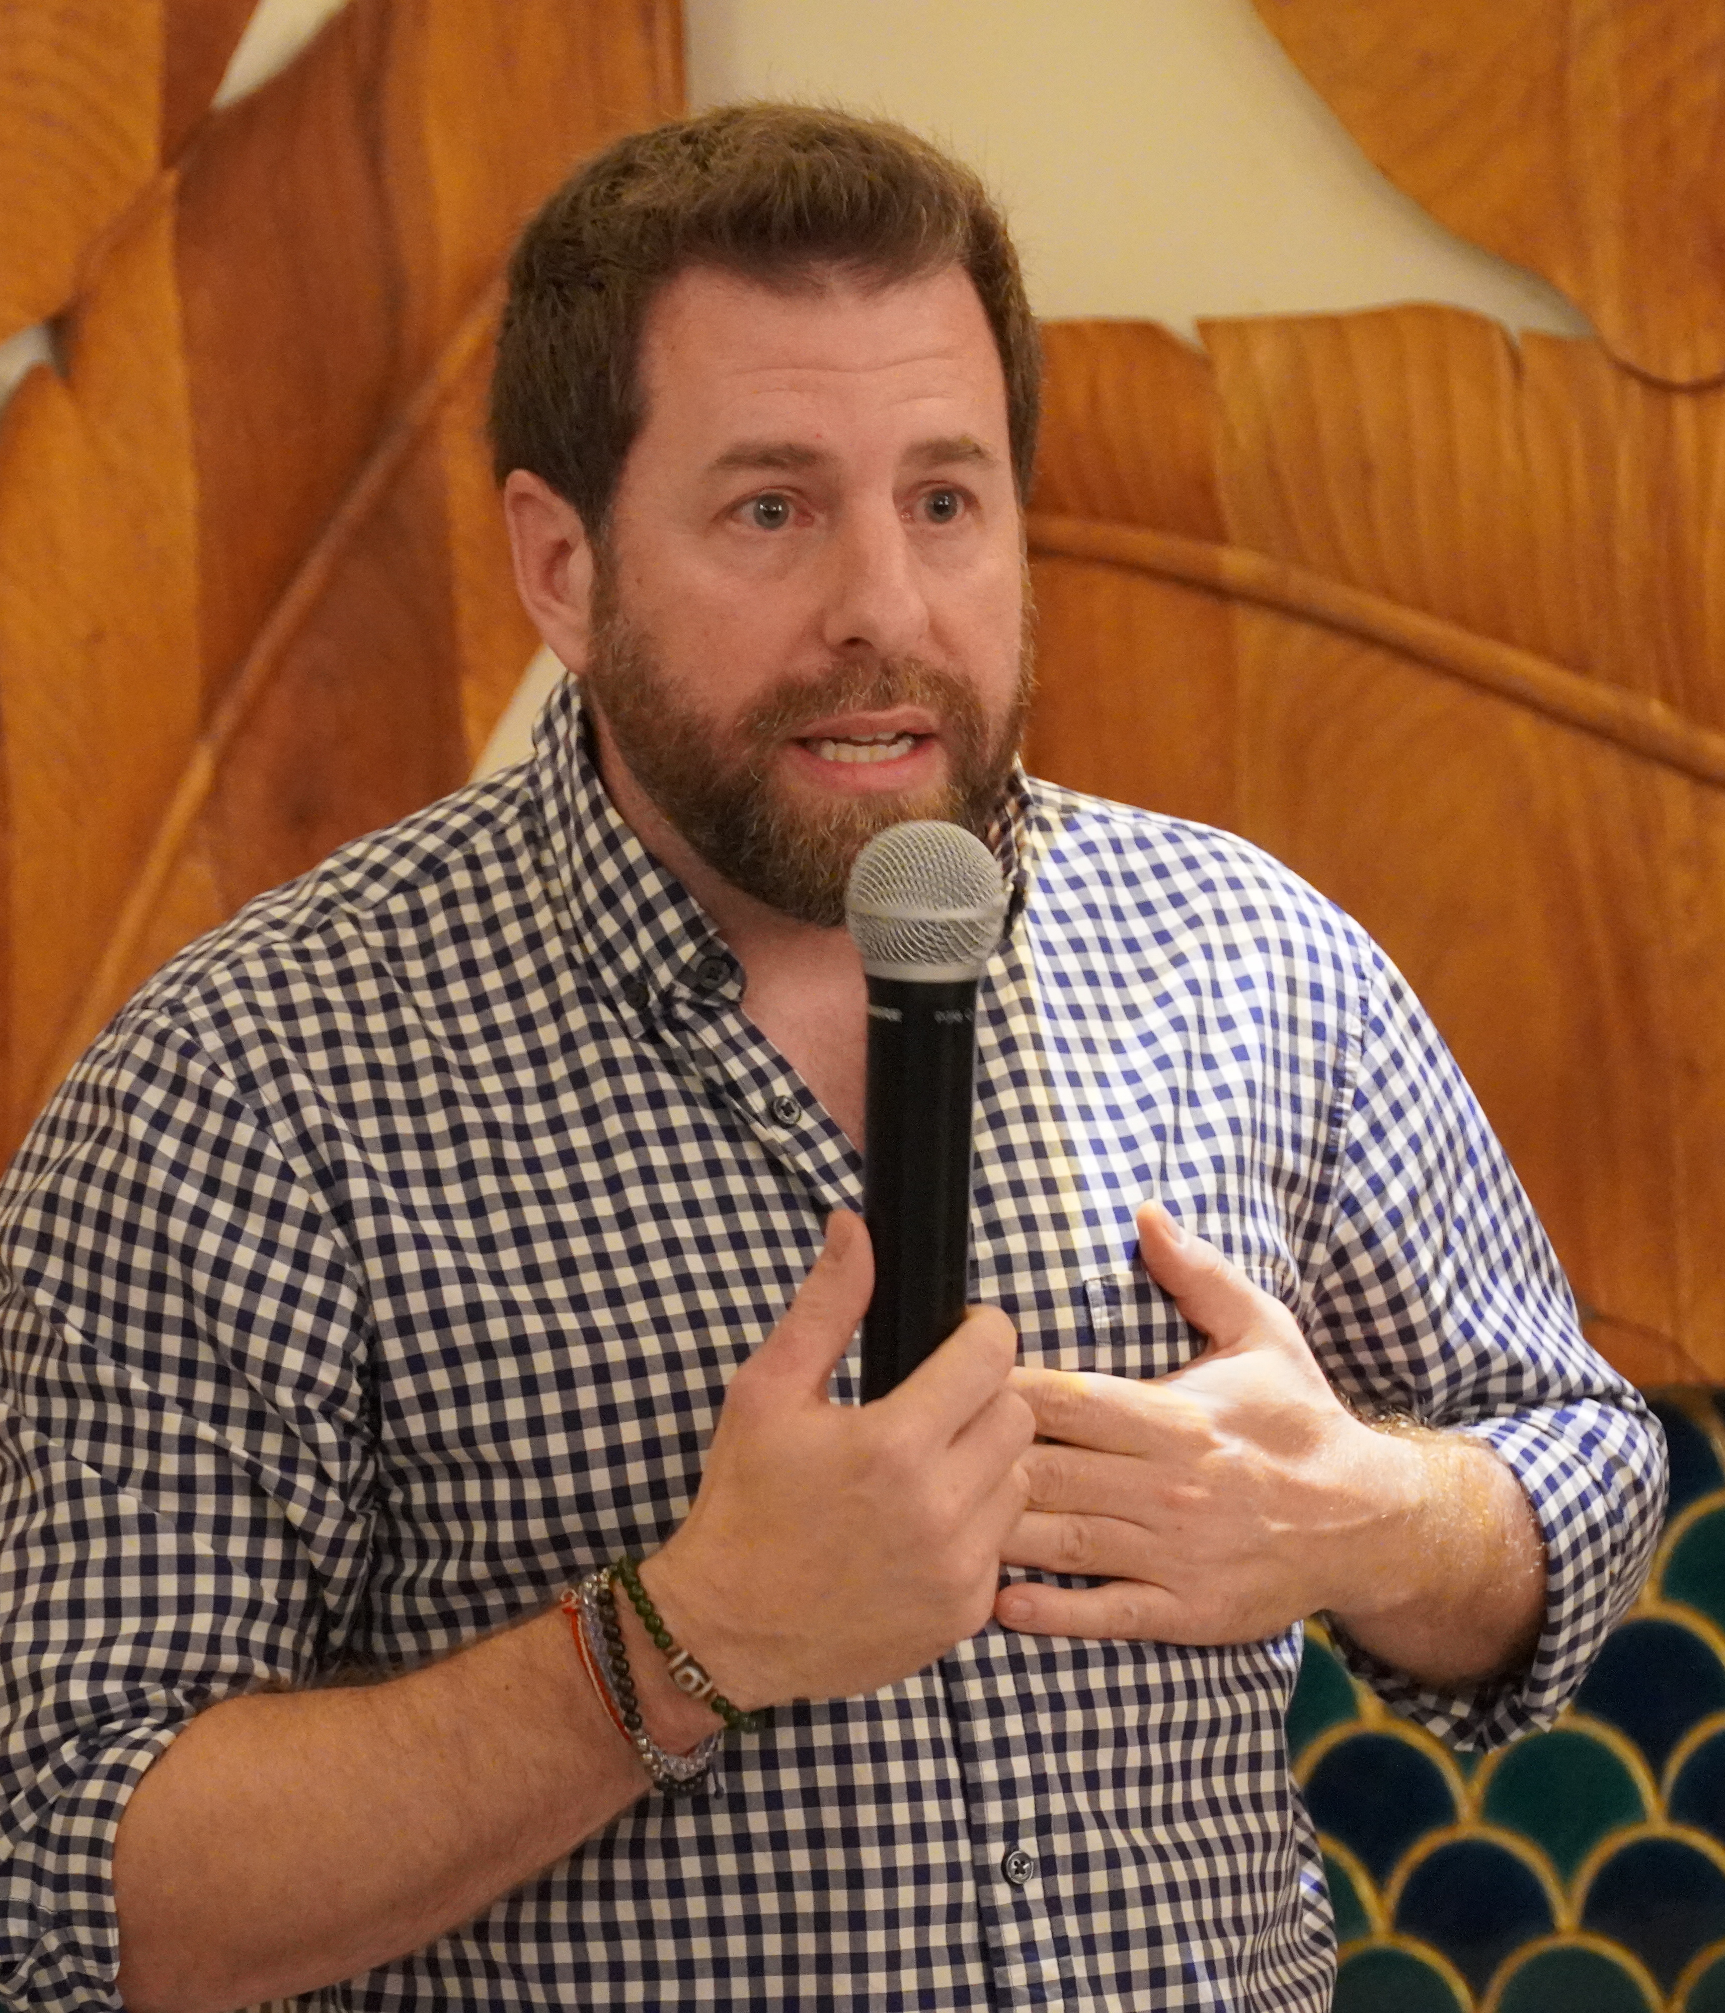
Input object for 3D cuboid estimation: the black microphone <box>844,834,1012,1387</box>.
[{"bbox_3d":[0.018,0.054,3.820,0.052,0.235,0.052,1,9,0],"label":"black microphone"}]

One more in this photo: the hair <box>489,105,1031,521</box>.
[{"bbox_3d":[-0.033,-0.232,3.980,0.180,0.165,0.210,-2,-1,-24],"label":"hair"}]

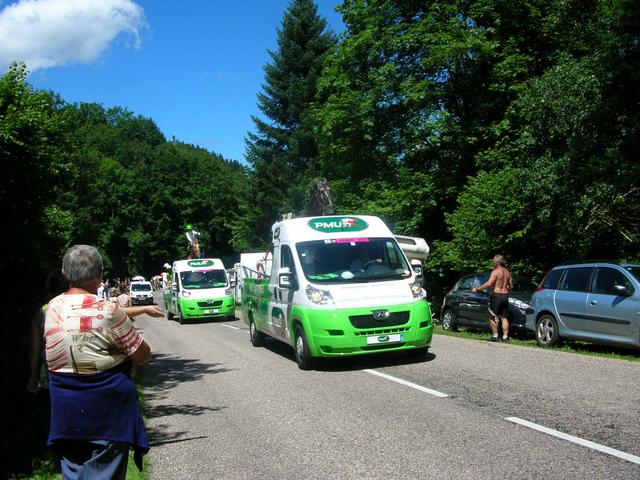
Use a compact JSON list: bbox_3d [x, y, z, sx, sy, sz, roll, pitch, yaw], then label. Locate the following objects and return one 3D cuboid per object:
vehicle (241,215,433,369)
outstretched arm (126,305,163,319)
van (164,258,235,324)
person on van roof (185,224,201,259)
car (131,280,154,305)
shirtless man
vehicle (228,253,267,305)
[{"bbox_3d":[0.120,0.860,11.956,2.070,2.500,5.450,1,-4,-17],"label":"vehicle"},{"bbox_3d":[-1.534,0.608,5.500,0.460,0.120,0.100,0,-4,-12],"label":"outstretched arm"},{"bbox_3d":[-4.940,2.072,26.628,2.070,2.500,5.450,1,-4,-20],"label":"van"},{"bbox_3d":[-5.367,0.127,27.305,0.660,1.550,0.650,1,-4,-20],"label":"person on van roof"},{"bbox_3d":[-14.513,4.365,53.000,1.860,1.900,4.400,1,-4,-15],"label":"car"},{"bbox_3d":[3.562,1.207,13.400,0.750,1.800,0.450,-1,-4,5],"label":"shirtless man"},{"bbox_3d":[-4.656,2.737,46.000,2.300,3.400,6.300,1,-4,-17],"label":"vehicle"}]

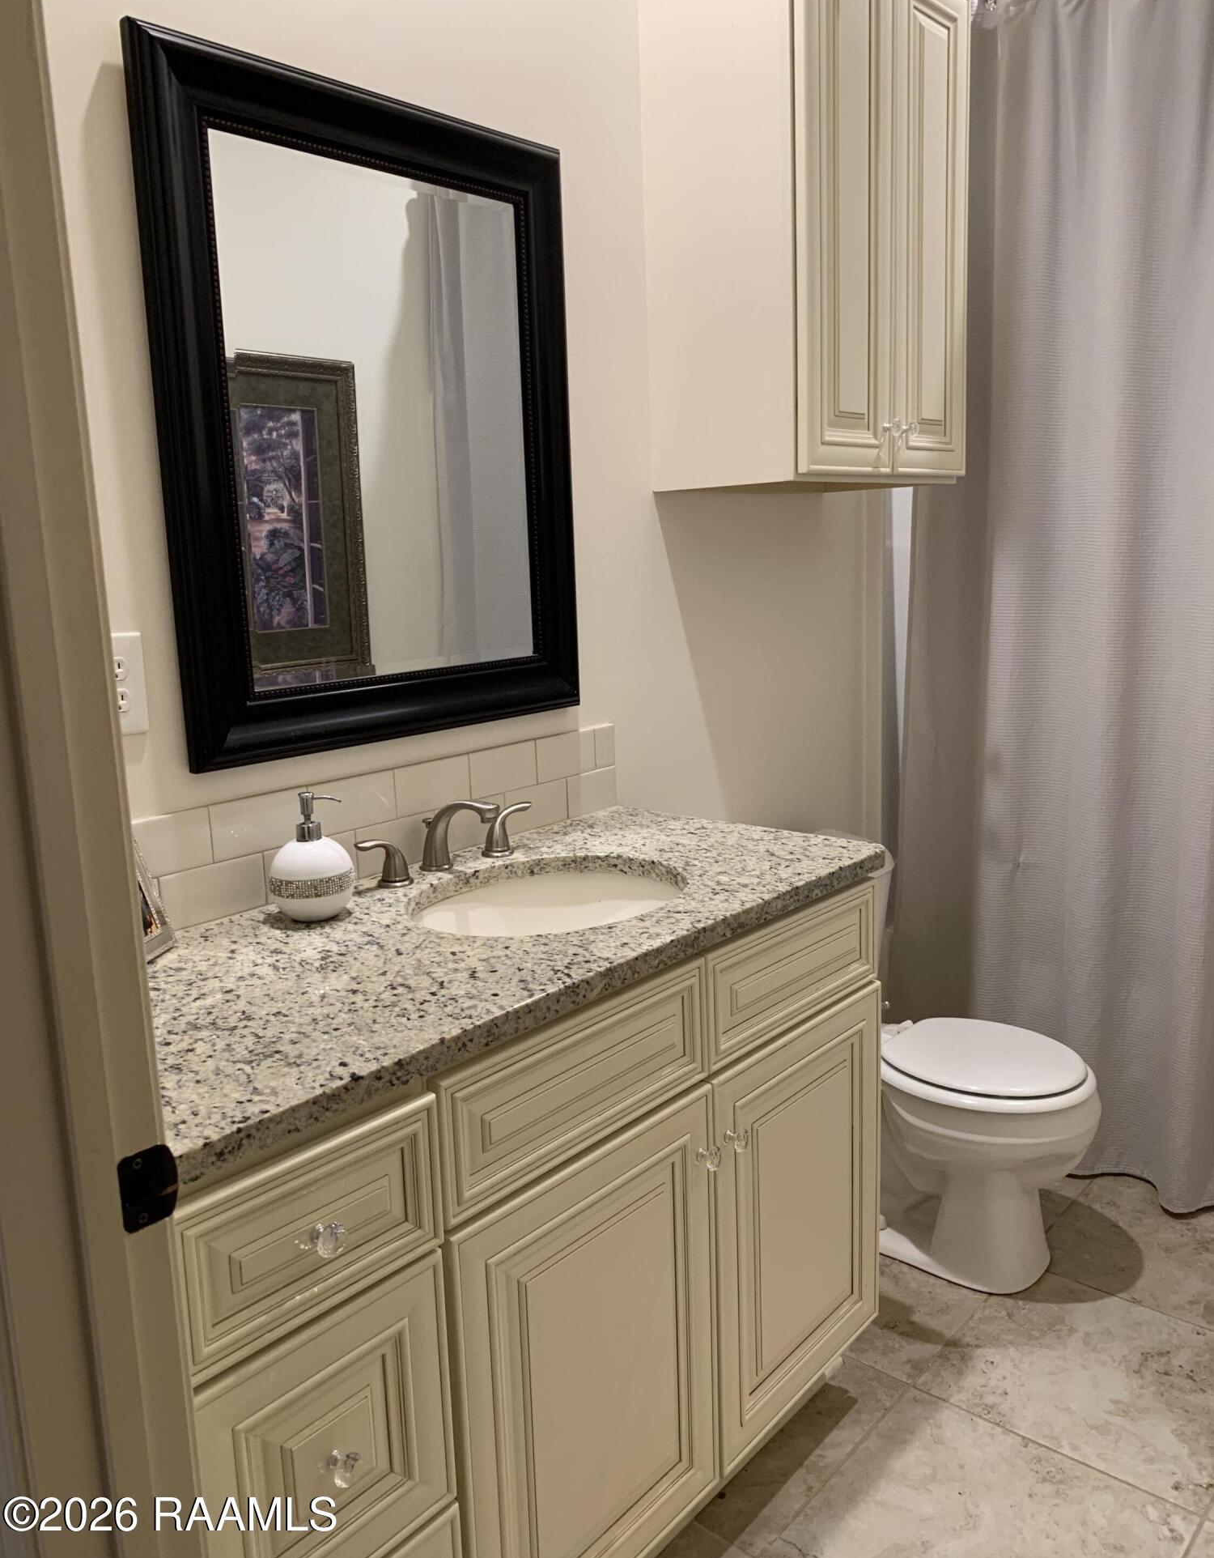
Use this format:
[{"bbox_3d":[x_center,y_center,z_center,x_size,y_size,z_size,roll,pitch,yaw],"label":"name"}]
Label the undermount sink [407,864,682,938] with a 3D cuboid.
[{"bbox_3d":[-0.080,0.254,1.714,0.365,0.155,0.435,7,14,40],"label":"undermount sink"}]

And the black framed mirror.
[{"bbox_3d":[-0.304,-0.502,1.754,0.036,0.882,0.730,7,14,40],"label":"black framed mirror"}]

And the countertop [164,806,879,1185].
[{"bbox_3d":[-0.179,0.194,1.593,0.568,0.031,1.245,7,14,40],"label":"countertop"}]

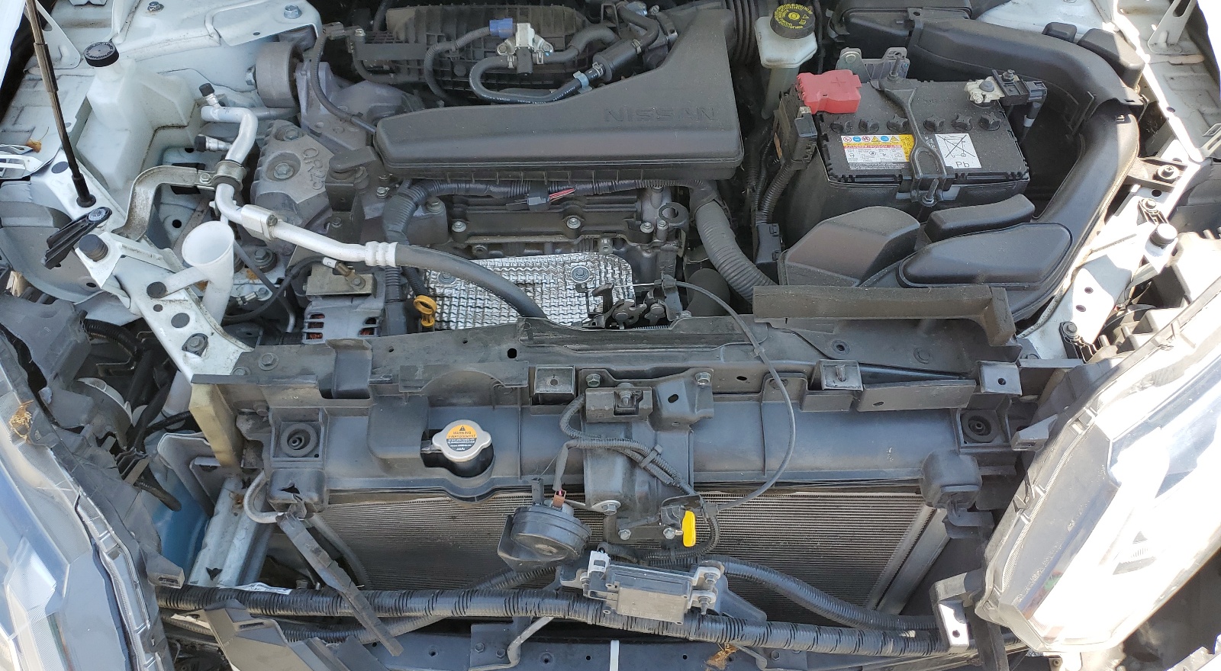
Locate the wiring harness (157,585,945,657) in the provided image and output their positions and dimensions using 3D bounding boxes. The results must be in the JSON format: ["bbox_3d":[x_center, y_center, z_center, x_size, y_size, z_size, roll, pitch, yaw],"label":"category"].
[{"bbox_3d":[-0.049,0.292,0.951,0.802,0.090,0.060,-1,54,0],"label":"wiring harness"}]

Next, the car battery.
[{"bbox_3d":[0.369,-0.206,1.187,0.234,0.213,0.175,-1,54,0],"label":"car battery"}]

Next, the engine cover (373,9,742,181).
[{"bbox_3d":[-0.059,-0.285,1.106,0.417,0.080,0.235,-1,54,0],"label":"engine cover"}]

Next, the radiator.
[{"bbox_3d":[0.018,0.271,1.099,0.630,0.425,0.047,-1,54,0],"label":"radiator"}]

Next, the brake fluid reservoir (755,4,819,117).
[{"bbox_3d":[0.241,-0.378,1.274,0.084,0.148,0.085,-1,54,0],"label":"brake fluid reservoir"}]

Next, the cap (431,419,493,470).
[{"bbox_3d":[-0.141,0.107,0.875,0.056,0.027,0.045,-1,54,0],"label":"cap"}]

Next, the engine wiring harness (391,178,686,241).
[{"bbox_3d":[-0.088,-0.145,1.064,0.335,0.055,0.050,-1,54,-1],"label":"engine wiring harness"}]

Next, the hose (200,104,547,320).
[{"bbox_3d":[-0.273,-0.151,1.026,0.410,0.105,0.300,-1,54,0],"label":"hose"}]

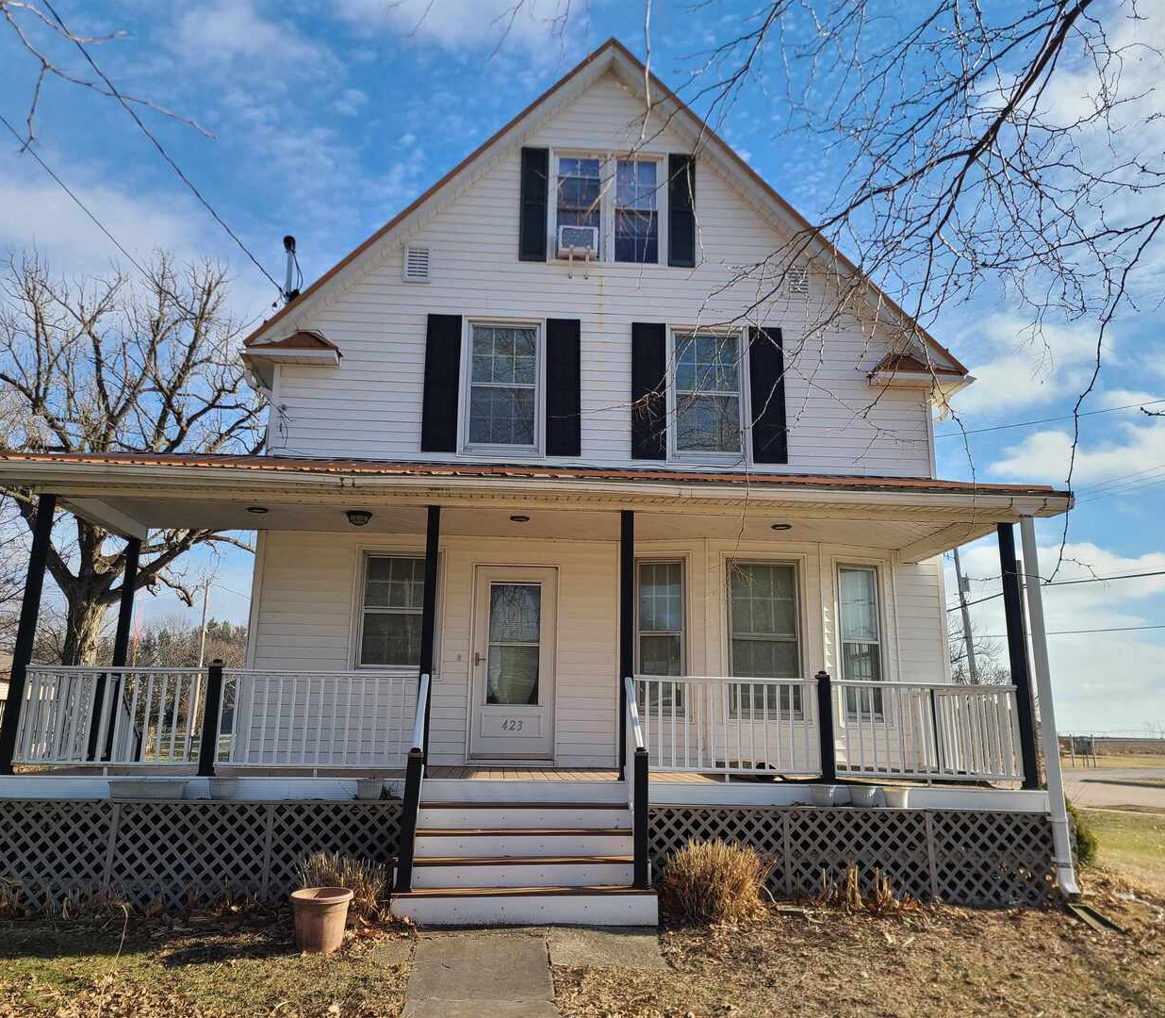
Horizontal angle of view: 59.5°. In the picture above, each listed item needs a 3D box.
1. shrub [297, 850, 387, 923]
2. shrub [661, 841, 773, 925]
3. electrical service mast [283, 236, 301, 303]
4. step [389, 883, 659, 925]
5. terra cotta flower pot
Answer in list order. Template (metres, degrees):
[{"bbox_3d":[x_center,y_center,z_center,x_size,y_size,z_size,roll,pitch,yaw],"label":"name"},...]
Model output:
[{"bbox_3d":[-1.857,2.885,7.876,0.750,0.500,0.600,2,-13,-4],"label":"shrub"},{"bbox_3d":[1.053,2.932,8.109,0.900,0.600,0.800,2,-13,-4],"label":"shrub"},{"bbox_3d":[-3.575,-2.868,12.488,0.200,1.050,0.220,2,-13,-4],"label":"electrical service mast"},{"bbox_3d":[-0.428,2.973,7.617,1.960,0.210,0.340,2,-13,-4],"label":"step"},{"bbox_3d":[-1.722,2.709,6.713,0.410,0.345,0.410,2,-13,-4],"label":"terra cotta flower pot"}]

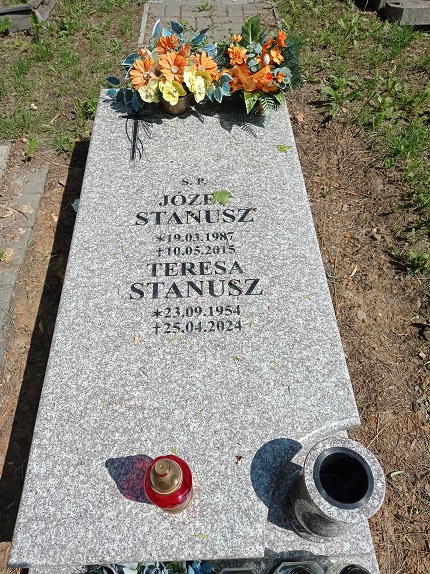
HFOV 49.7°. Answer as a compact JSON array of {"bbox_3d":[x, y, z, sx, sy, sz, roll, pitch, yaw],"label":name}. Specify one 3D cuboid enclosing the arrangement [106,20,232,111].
[{"bbox_3d":[-0.176,-0.825,1.756,0.475,0.315,0.290,-2,51,-1],"label":"arrangement"}]

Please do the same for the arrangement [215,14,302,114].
[{"bbox_3d":[0.163,-0.826,1.737,0.330,0.345,0.270,-2,51,-1],"label":"arrangement"}]

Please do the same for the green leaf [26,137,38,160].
[{"bbox_3d":[-0.805,-0.612,2.042,0.052,0.120,0.045,-2,51,-1],"label":"green leaf"}]

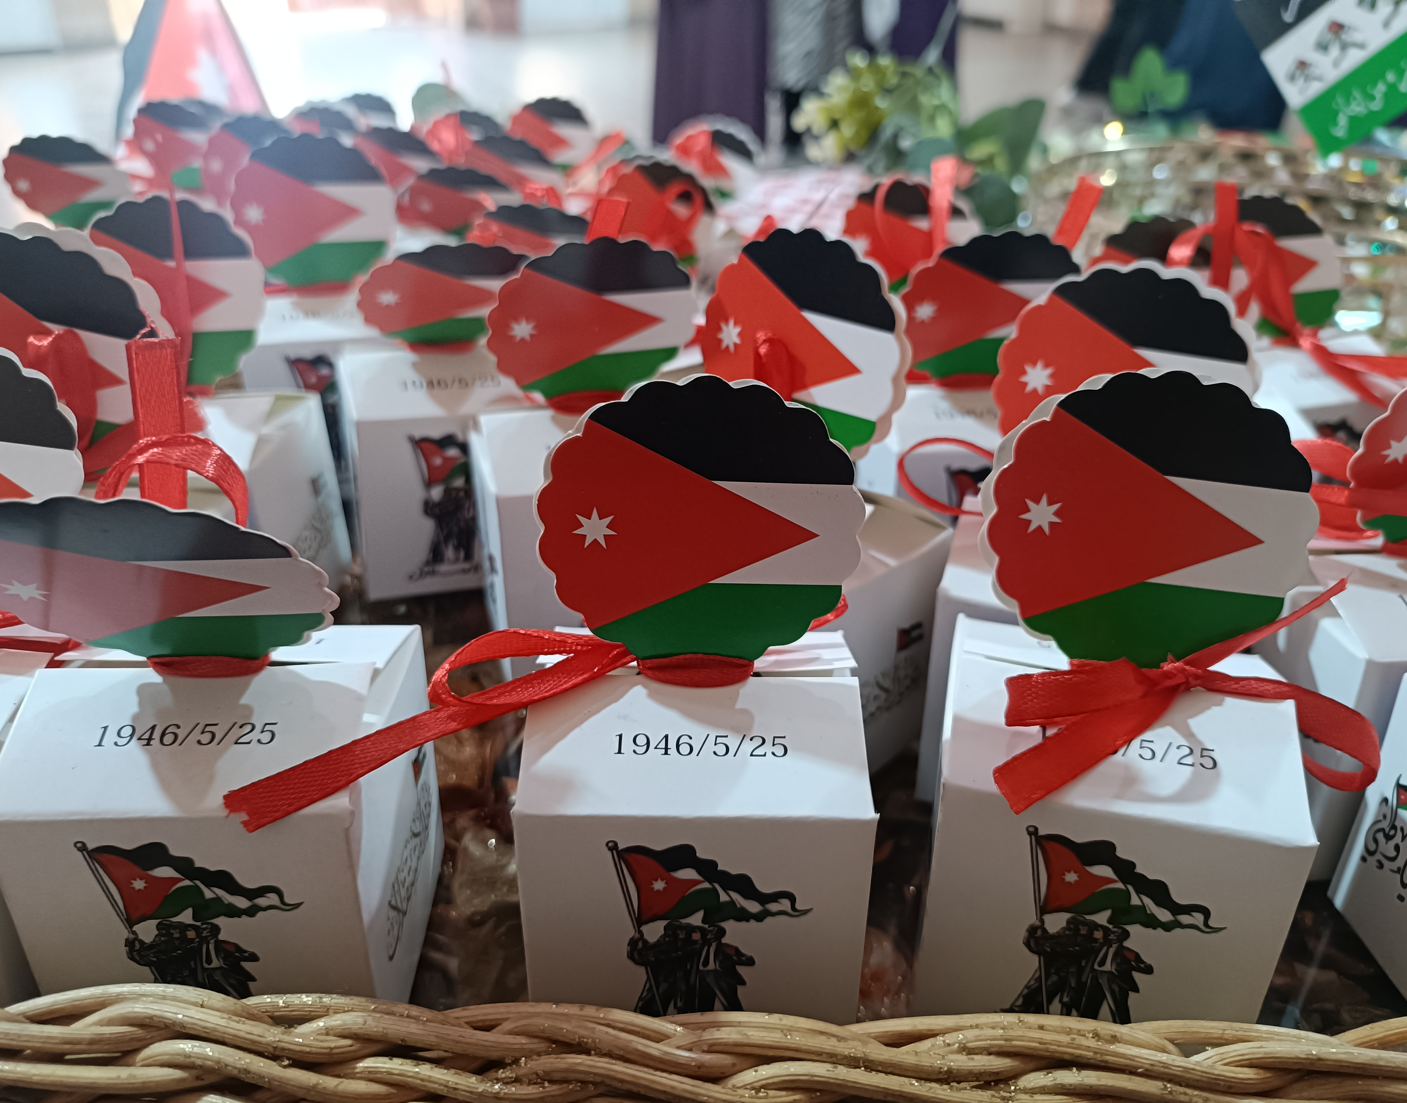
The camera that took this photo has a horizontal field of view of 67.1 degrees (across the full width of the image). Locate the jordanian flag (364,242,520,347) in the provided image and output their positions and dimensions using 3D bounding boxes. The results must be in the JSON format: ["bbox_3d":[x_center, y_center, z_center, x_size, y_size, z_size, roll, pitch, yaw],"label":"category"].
[{"bbox_3d":[-0.068,-0.070,0.290,0.051,0.050,0.005,-7,69,-21],"label":"jordanian flag"}]

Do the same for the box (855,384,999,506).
[{"bbox_3d":[0.073,-0.019,0.316,0.054,0.065,0.052,-4,28,-9],"label":"box"}]

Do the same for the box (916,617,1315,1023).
[{"bbox_3d":[0.071,0.050,0.195,0.054,0.065,0.052,7,29,14],"label":"box"}]

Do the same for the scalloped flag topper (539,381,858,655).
[{"bbox_3d":[0.000,-0.004,0.167,0.051,0.050,0.005,1,25,1],"label":"scalloped flag topper"}]

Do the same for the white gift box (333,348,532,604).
[{"bbox_3d":[-0.080,-0.029,0.328,0.054,0.065,0.052,-7,30,-21],"label":"white gift box"}]

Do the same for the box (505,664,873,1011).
[{"bbox_3d":[-0.001,0.049,0.192,0.054,0.065,0.052,1,27,1],"label":"box"}]

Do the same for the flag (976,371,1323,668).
[{"bbox_3d":[0.073,-0.005,0.175,0.051,0.050,0.005,7,11,14],"label":"flag"}]

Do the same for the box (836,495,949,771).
[{"bbox_3d":[0.018,0.016,0.247,0.054,0.065,0.052,24,37,38],"label":"box"}]

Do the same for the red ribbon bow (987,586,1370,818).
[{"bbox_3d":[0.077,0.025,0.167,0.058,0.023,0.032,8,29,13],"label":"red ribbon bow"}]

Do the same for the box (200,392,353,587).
[{"bbox_3d":[-0.136,-0.010,0.289,0.054,0.065,0.052,0,28,0],"label":"box"}]

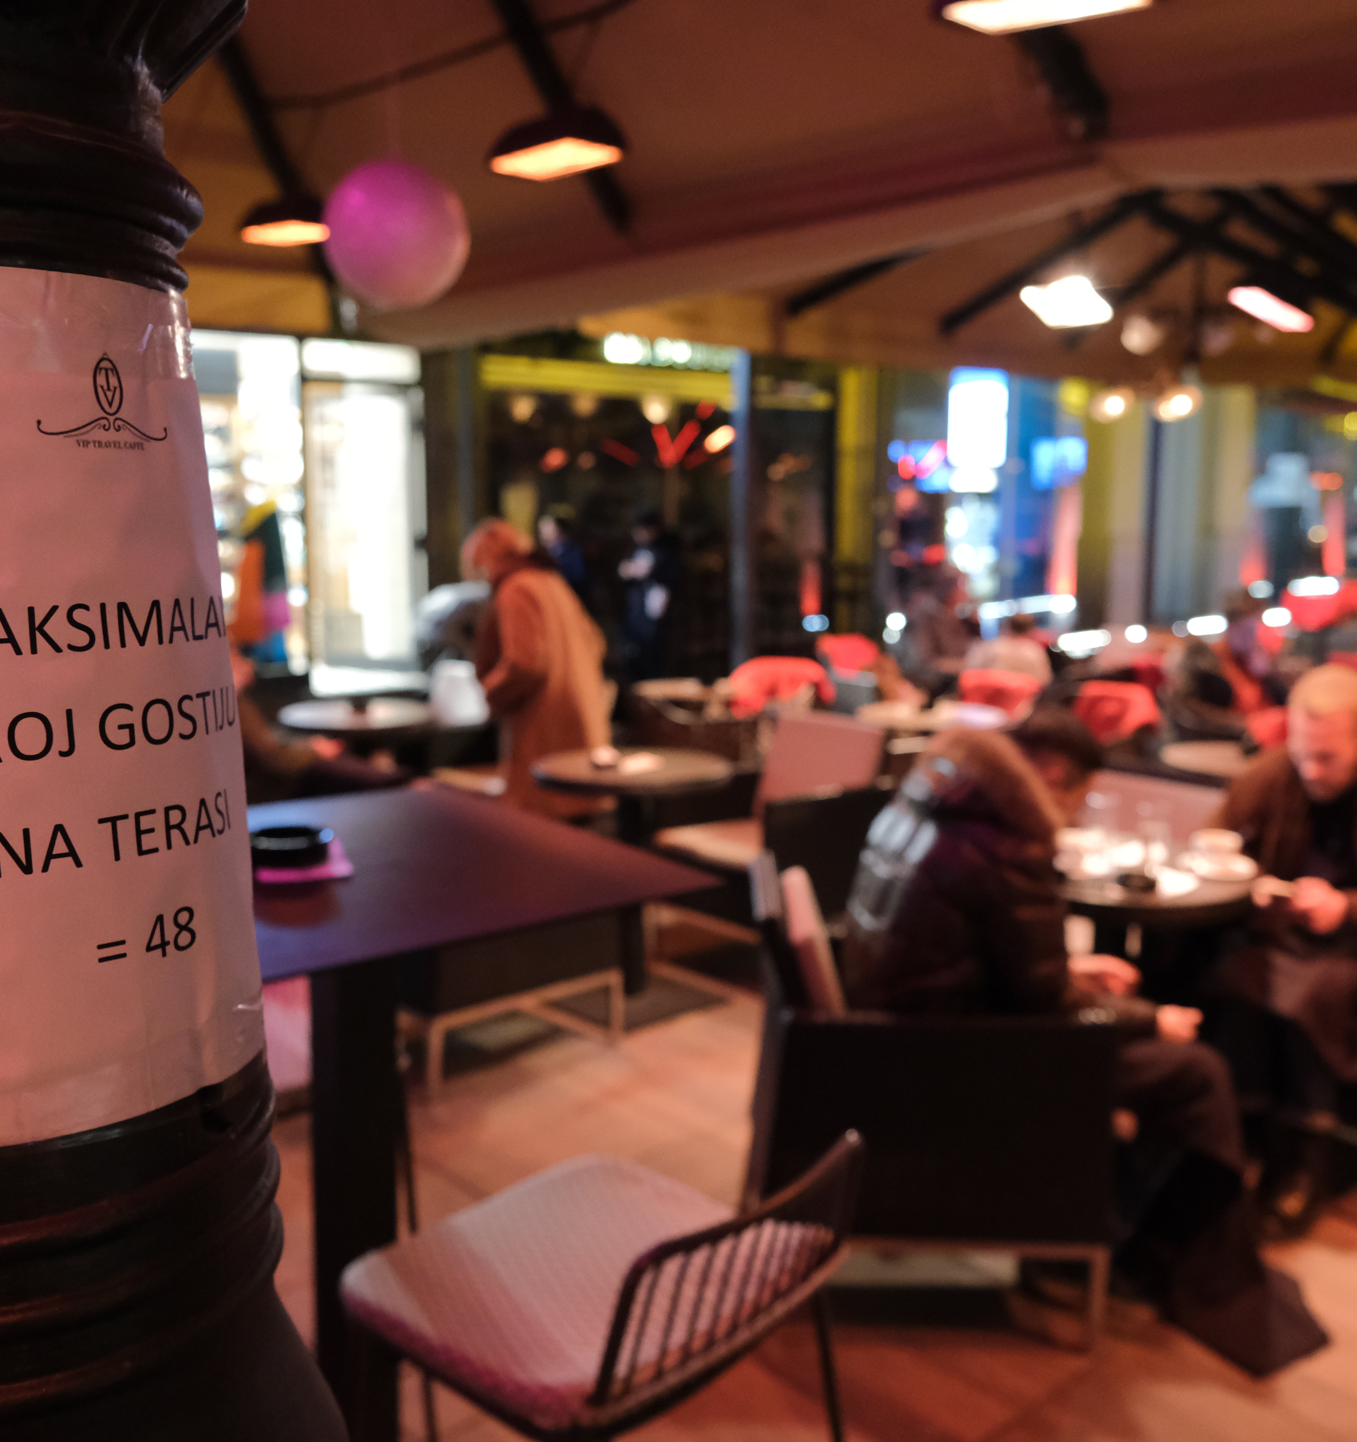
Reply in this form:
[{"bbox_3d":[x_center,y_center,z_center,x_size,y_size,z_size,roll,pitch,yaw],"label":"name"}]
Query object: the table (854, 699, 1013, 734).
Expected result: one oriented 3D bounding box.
[{"bbox_3d":[0.978,0.347,5.647,0.610,0.735,0.610,0,8,0],"label":"table"}]

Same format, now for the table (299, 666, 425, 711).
[{"bbox_3d":[-1.329,0.205,6.260,0.620,0.740,0.620,0,9,0],"label":"table"}]

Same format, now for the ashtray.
[{"bbox_3d":[-0.583,0.184,2.136,0.130,0.034,0.130,0,9,0],"label":"ashtray"}]

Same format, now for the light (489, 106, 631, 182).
[{"bbox_3d":[-0.344,-1.654,4.067,0.240,0.140,0.370,-6,11,-39],"label":"light"}]

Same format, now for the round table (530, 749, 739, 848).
[{"bbox_3d":[-0.140,0.510,4.501,0.610,0.735,0.610,0,8,0],"label":"round table"}]

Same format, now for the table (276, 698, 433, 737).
[{"bbox_3d":[-1.234,0.341,5.599,0.610,0.735,0.610,0,8,0],"label":"table"}]

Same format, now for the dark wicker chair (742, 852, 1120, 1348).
[{"bbox_3d":[0.484,0.735,2.978,0.680,0.790,0.630,1,9,5],"label":"dark wicker chair"}]

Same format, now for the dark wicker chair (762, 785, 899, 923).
[{"bbox_3d":[0.332,0.423,4.884,0.660,0.800,0.620,-7,11,-40],"label":"dark wicker chair"}]

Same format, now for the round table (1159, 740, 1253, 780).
[{"bbox_3d":[1.843,0.492,4.673,0.620,0.740,0.620,0,9,0],"label":"round table"}]

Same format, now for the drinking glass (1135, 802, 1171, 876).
[{"bbox_3d":[1.073,0.264,3.243,0.069,0.135,0.069,0,8,0],"label":"drinking glass"}]

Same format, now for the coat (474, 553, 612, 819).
[{"bbox_3d":[-0.476,-0.124,5.048,0.480,0.960,0.540,2,9,8],"label":"coat"}]

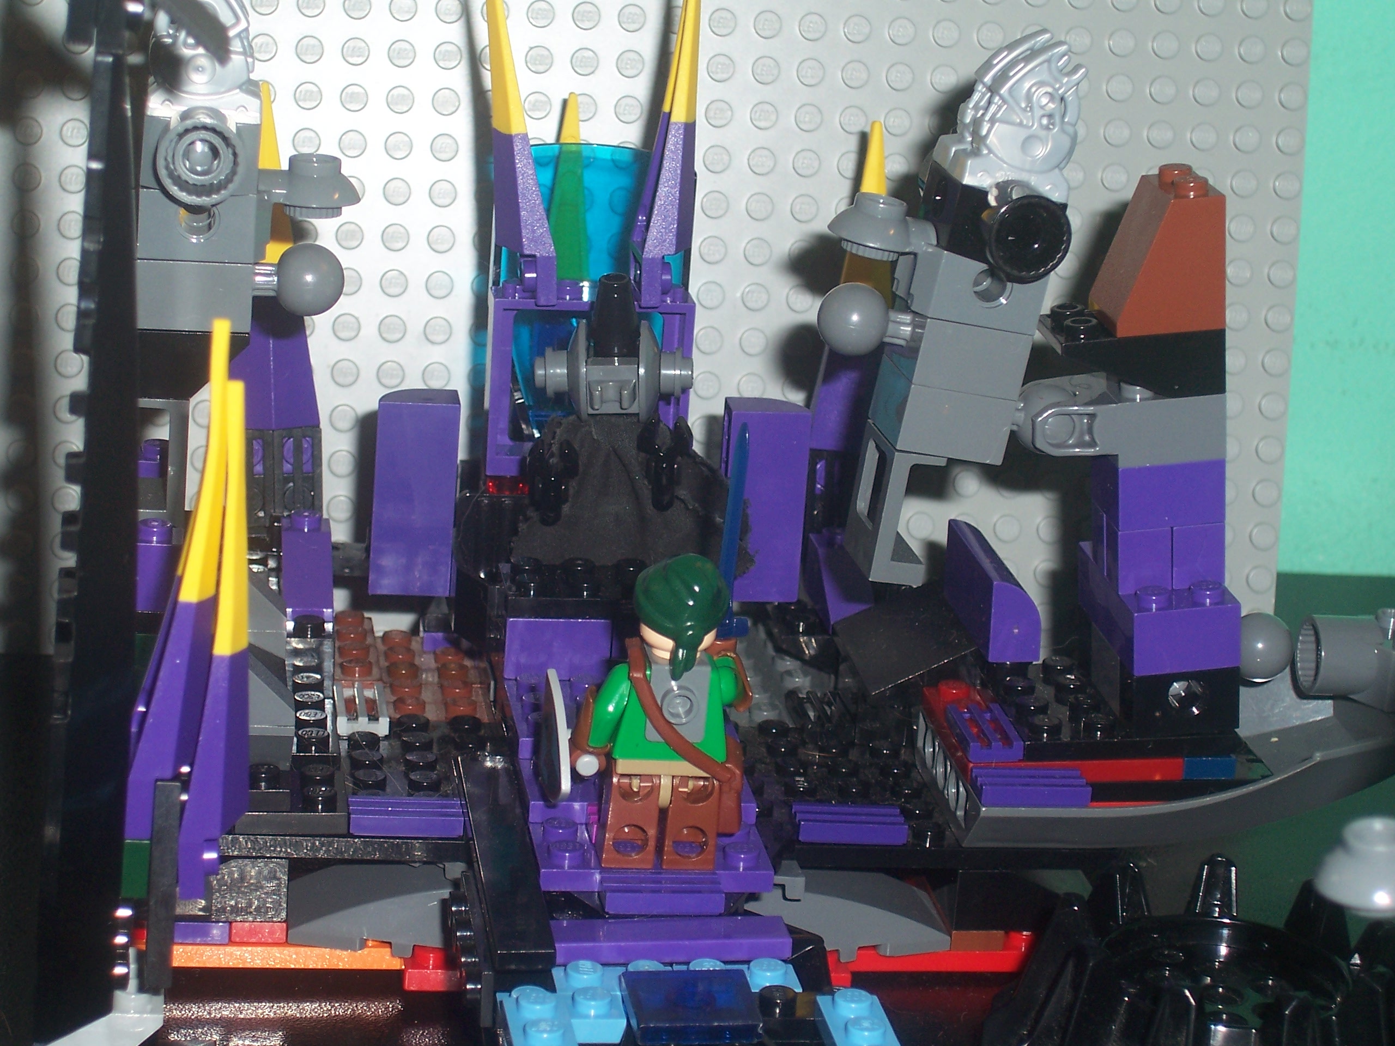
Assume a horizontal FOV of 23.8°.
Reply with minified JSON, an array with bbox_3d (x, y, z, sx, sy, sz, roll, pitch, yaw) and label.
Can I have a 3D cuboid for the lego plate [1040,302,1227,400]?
[{"bbox_3d":[0.062,-0.025,0.475,0.024,0.011,0.016,-5,19,-6],"label":"lego plate"}]

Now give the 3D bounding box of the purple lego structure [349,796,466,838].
[{"bbox_3d":[-0.041,0.042,0.468,0.016,0.003,0.008,2,17,-9],"label":"purple lego structure"}]

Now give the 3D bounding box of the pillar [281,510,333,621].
[{"bbox_3d":[-0.062,0.006,0.527,0.008,0.011,0.024,2,17,-10],"label":"pillar"}]

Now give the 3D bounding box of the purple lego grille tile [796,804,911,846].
[{"bbox_3d":[0.022,0.044,0.480,0.016,0.003,0.008,2,17,-9],"label":"purple lego grille tile"}]

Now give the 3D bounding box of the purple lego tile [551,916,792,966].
[{"bbox_3d":[-0.004,0.056,0.445,0.032,0.003,0.008,0,17,-9],"label":"purple lego tile"}]

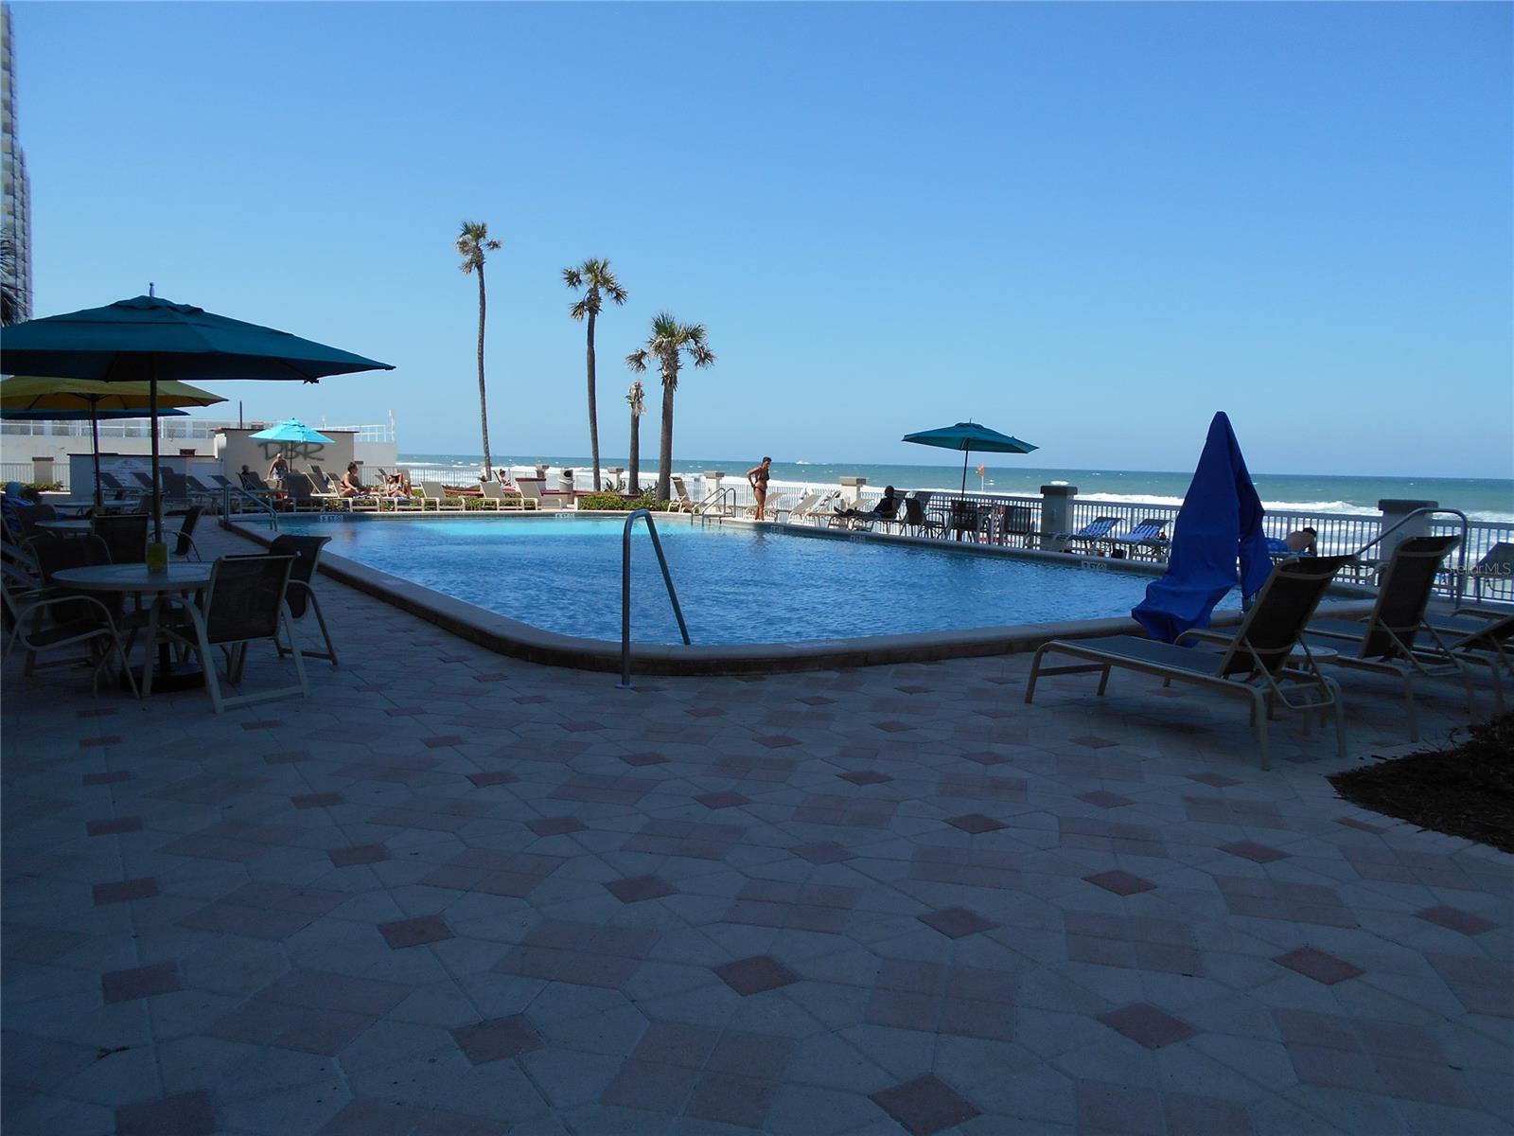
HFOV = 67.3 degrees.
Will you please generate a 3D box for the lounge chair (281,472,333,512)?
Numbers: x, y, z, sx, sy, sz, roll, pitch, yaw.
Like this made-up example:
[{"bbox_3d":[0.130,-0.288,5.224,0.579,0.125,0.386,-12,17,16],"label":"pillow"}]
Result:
[{"bbox_3d":[-11.103,-1.781,27.973,0.690,0.950,1.850,-2,6,-28],"label":"lounge chair"}]

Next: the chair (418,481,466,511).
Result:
[{"bbox_3d":[-8.436,-1.876,30.400,0.700,0.850,1.800,-2,6,-31],"label":"chair"}]

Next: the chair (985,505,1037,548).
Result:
[{"bbox_3d":[4.912,-0.769,21.813,0.680,0.950,0.640,-2,6,-33],"label":"chair"}]

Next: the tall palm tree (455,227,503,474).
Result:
[{"bbox_3d":[-11.464,-8.714,47.000,1.900,11.217,1.900,-2,6,-31],"label":"tall palm tree"}]

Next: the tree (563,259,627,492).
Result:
[{"bbox_3d":[-5.353,-6.143,37.700,2.100,8.106,2.100,1,5,0],"label":"tree"}]

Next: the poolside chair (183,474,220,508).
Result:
[{"bbox_3d":[-15.241,-2.047,31.276,1.750,0.860,0.670,3,6,23],"label":"poolside chair"}]

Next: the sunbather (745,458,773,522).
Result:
[{"bbox_3d":[0.105,-2.009,28.938,0.500,1.640,0.550,4,6,28],"label":"sunbather"}]

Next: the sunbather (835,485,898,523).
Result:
[{"bbox_3d":[2.351,-1.387,24.300,1.350,0.760,0.550,-1,6,-25],"label":"sunbather"}]

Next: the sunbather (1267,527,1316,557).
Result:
[{"bbox_3d":[7.783,-0.383,16.721,1.600,0.420,0.550,-2,6,-35],"label":"sunbather"}]

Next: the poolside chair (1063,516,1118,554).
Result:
[{"bbox_3d":[5.811,-0.530,20.427,1.800,0.780,0.670,-2,6,-35],"label":"poolside chair"}]

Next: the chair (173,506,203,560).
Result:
[{"bbox_3d":[-6.848,-0.252,13.449,0.700,0.960,0.630,-1,6,-26],"label":"chair"}]

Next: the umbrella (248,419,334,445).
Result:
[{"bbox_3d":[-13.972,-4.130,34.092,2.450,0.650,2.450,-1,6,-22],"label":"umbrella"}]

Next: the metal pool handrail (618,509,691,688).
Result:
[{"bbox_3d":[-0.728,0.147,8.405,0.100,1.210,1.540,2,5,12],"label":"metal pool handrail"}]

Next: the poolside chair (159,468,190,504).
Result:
[{"bbox_3d":[-14.801,-1.874,28.981,0.670,0.960,1.550,-2,6,-30],"label":"poolside chair"}]

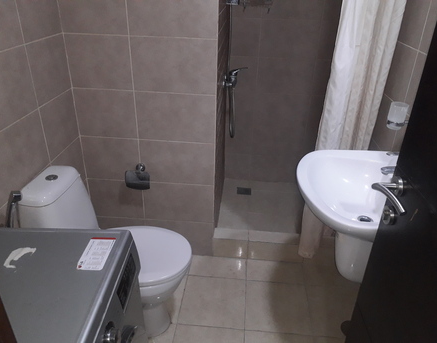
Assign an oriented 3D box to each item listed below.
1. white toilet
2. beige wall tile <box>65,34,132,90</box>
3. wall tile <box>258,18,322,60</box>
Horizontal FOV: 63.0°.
[{"bbox_3d":[-0.445,0.386,1.609,0.650,0.760,0.375,4,29,4],"label":"white toilet"},{"bbox_3d":[-0.558,-0.510,1.681,0.308,0.253,0.012,4,28,4],"label":"beige wall tile"},{"bbox_3d":[0.489,-0.904,2.450,0.405,0.253,0.012,4,28,4],"label":"wall tile"}]

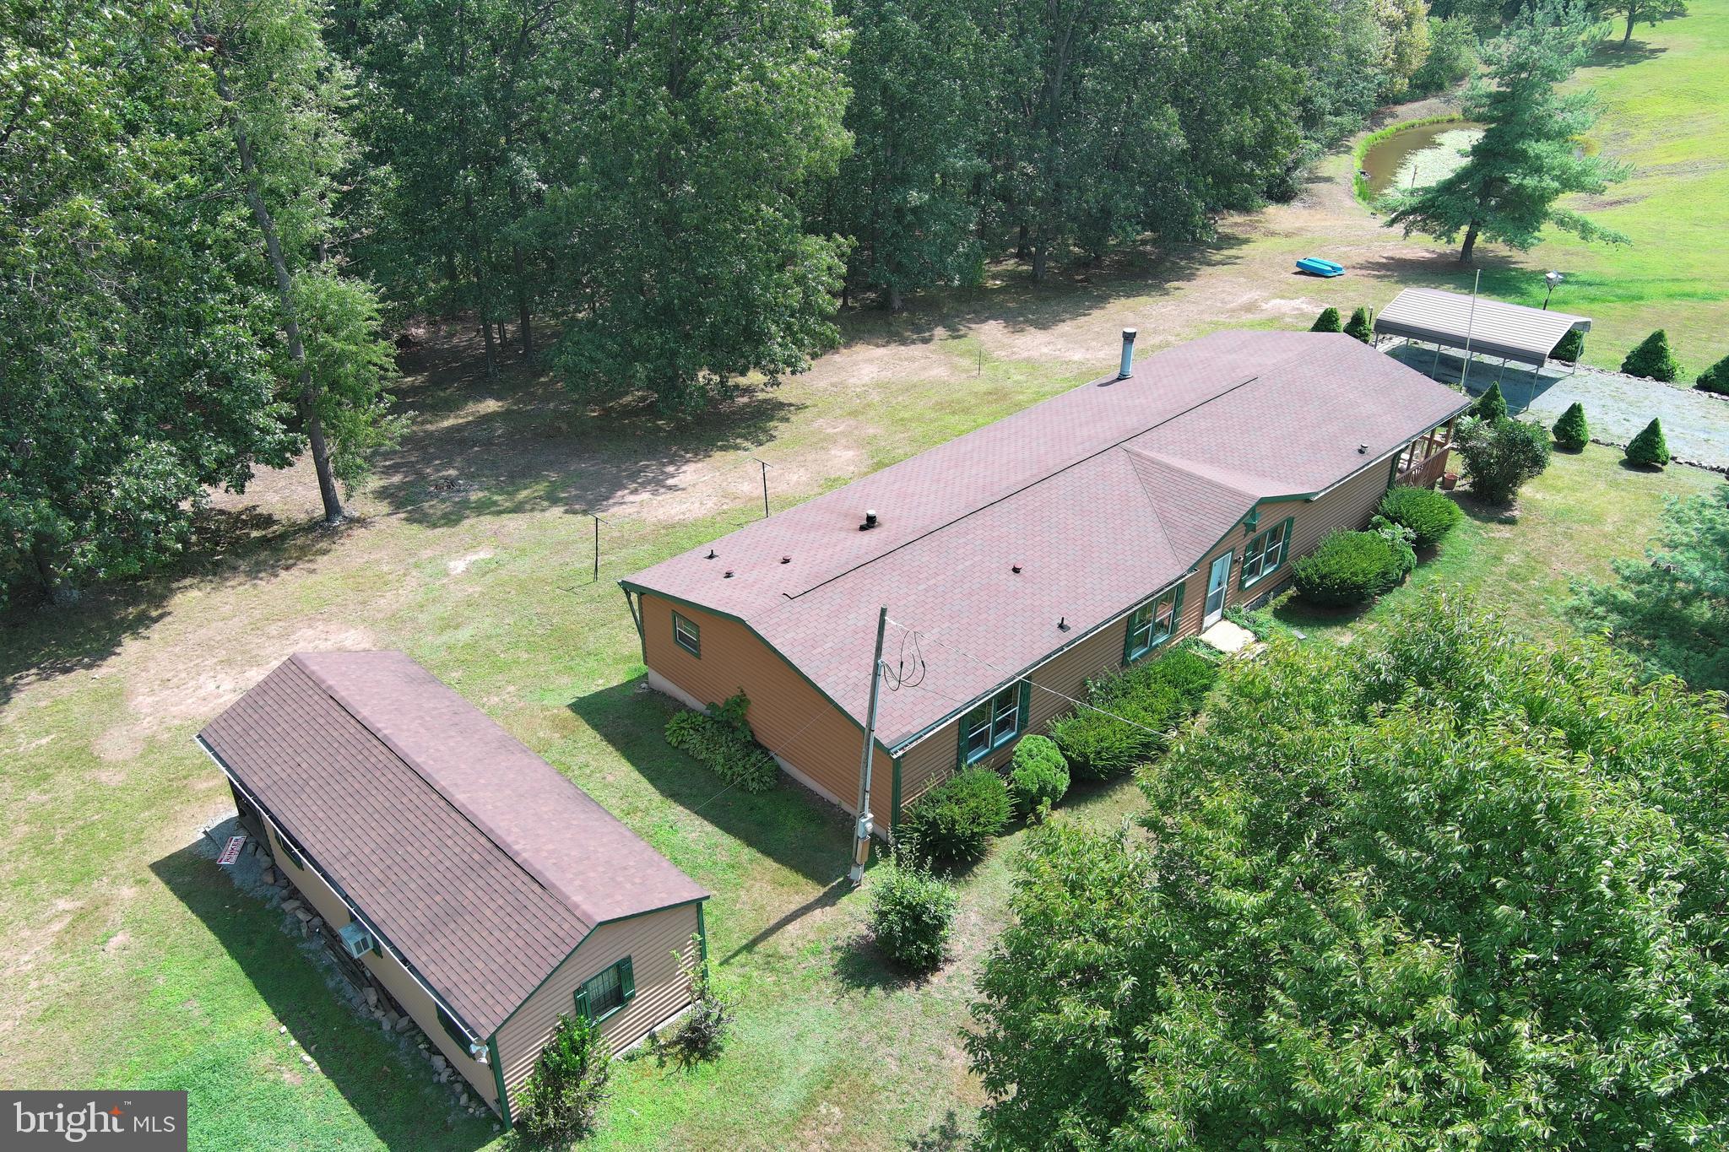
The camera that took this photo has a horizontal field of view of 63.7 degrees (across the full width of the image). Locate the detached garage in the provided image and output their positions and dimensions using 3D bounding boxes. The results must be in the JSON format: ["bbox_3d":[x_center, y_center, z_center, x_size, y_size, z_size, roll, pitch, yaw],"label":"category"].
[{"bbox_3d":[-7.861,4.939,25.850,4.416,3.276,10.557,-26,40,-37],"label":"detached garage"}]

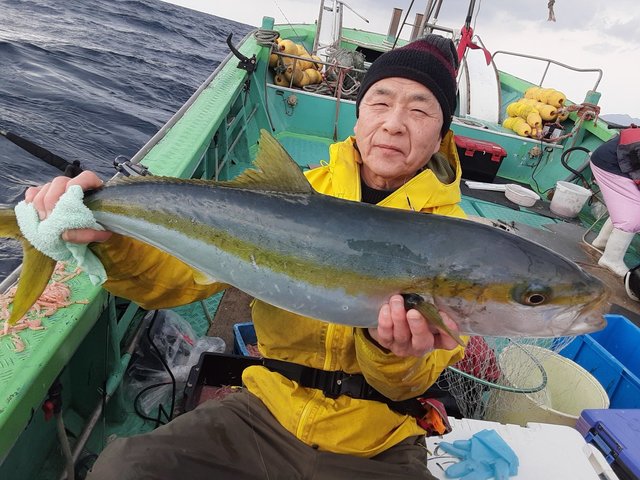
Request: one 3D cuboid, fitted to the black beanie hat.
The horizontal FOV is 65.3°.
[{"bbox_3d":[0.164,-0.283,0.915,0.188,0.185,0.225,16,21,2],"label":"black beanie hat"}]

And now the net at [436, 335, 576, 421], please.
[{"bbox_3d":[0.410,0.294,1.200,0.420,0.250,0.360,23,22,19],"label":"net"}]

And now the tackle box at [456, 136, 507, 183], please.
[{"bbox_3d":[1.431,-0.722,4.450,0.430,0.290,0.290,16,21,0],"label":"tackle box"}]

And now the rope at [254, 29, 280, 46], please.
[{"bbox_3d":[-0.520,-1.988,4.900,0.230,0.140,0.220,16,21,0],"label":"rope"}]

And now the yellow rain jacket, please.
[{"bbox_3d":[0.005,0.074,0.881,0.570,0.580,0.500,17,21,5],"label":"yellow rain jacket"}]

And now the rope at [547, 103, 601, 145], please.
[{"bbox_3d":[2.226,-1.024,4.350,0.400,0.360,0.280,16,21,0],"label":"rope"}]

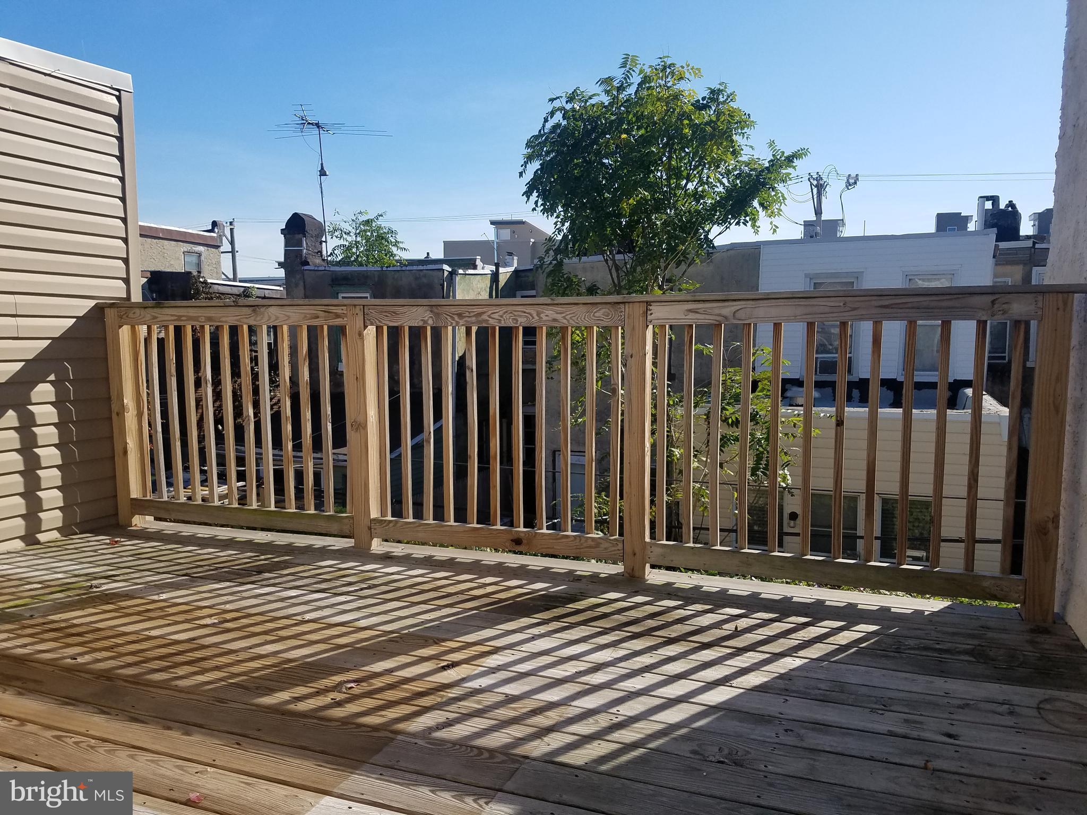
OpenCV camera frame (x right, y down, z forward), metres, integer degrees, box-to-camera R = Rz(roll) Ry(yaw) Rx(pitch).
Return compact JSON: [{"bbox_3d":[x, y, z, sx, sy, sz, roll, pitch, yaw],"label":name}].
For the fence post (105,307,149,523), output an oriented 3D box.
[{"bbox_3d":[-2.159,0.053,4.220,0.089,1.112,0.089,2,7,21],"label":"fence post"}]

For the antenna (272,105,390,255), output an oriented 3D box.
[{"bbox_3d":[-4.429,-4.633,17.000,2.400,3.320,1.600,1,6,12],"label":"antenna"}]

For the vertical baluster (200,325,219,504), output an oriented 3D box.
[{"bbox_3d":[-1.651,0.037,4.036,0.034,0.944,0.034,2,7,21],"label":"vertical baluster"}]

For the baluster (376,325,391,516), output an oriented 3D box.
[{"bbox_3d":[-0.735,0.069,3.755,0.036,0.950,0.036,2,7,20],"label":"baluster"}]

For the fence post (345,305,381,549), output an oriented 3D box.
[{"bbox_3d":[-0.812,0.095,3.716,0.089,1.112,0.089,2,7,21],"label":"fence post"}]

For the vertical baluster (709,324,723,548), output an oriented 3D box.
[{"bbox_3d":[0.683,0.114,3.236,0.036,0.950,0.036,2,7,20],"label":"vertical baluster"}]

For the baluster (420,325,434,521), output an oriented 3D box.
[{"bbox_3d":[-0.523,0.076,3.678,0.036,0.950,0.036,2,7,20],"label":"baluster"}]

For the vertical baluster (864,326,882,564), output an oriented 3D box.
[{"bbox_3d":[1.224,0.132,3.037,0.036,0.950,0.036,2,7,20],"label":"vertical baluster"}]

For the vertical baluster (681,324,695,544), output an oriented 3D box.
[{"bbox_3d":[0.567,0.107,3.206,0.034,0.944,0.034,2,7,21],"label":"vertical baluster"}]

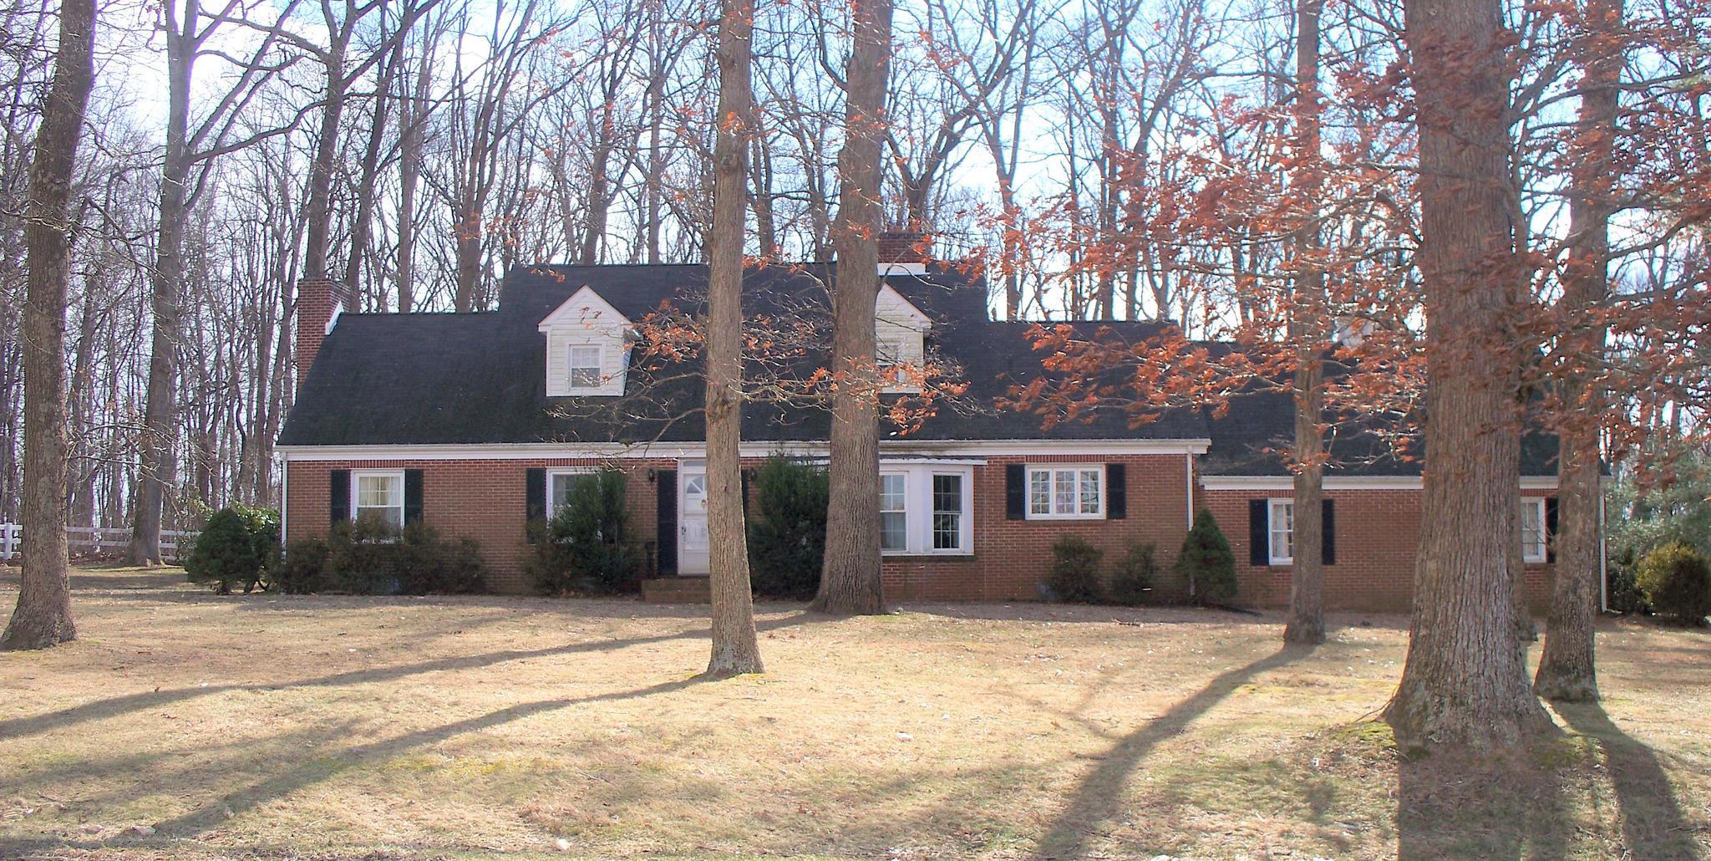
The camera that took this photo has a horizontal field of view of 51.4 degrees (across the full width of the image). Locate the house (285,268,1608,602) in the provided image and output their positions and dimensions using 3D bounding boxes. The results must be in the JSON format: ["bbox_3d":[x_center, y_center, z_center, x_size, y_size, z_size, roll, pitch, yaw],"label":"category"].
[{"bbox_3d":[1.652,-0.110,40.437,26.800,7.850,10.500,0,-2,2],"label":"house"}]

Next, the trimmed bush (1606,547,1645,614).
[{"bbox_3d":[15.574,3.034,35.900,1.050,1.420,1.050,0,-2,2],"label":"trimmed bush"}]

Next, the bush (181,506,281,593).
[{"bbox_3d":[-12.770,2.434,36.400,1.920,1.800,1.800,0,-2,2],"label":"bush"}]

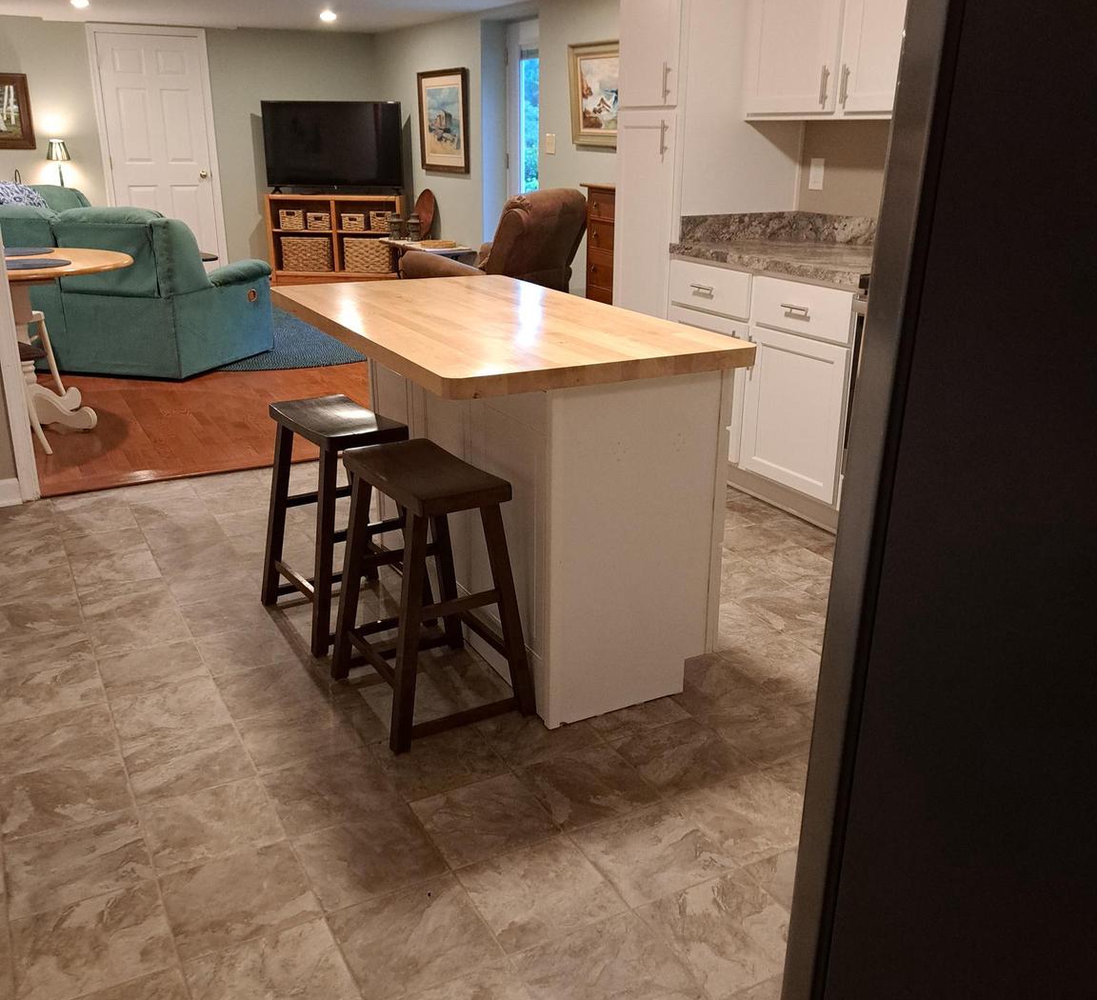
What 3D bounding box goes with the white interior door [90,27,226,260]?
[{"bbox_3d":[-3.192,-2.720,8.424,0.810,2.050,0.060,-10,22,-26],"label":"white interior door"}]

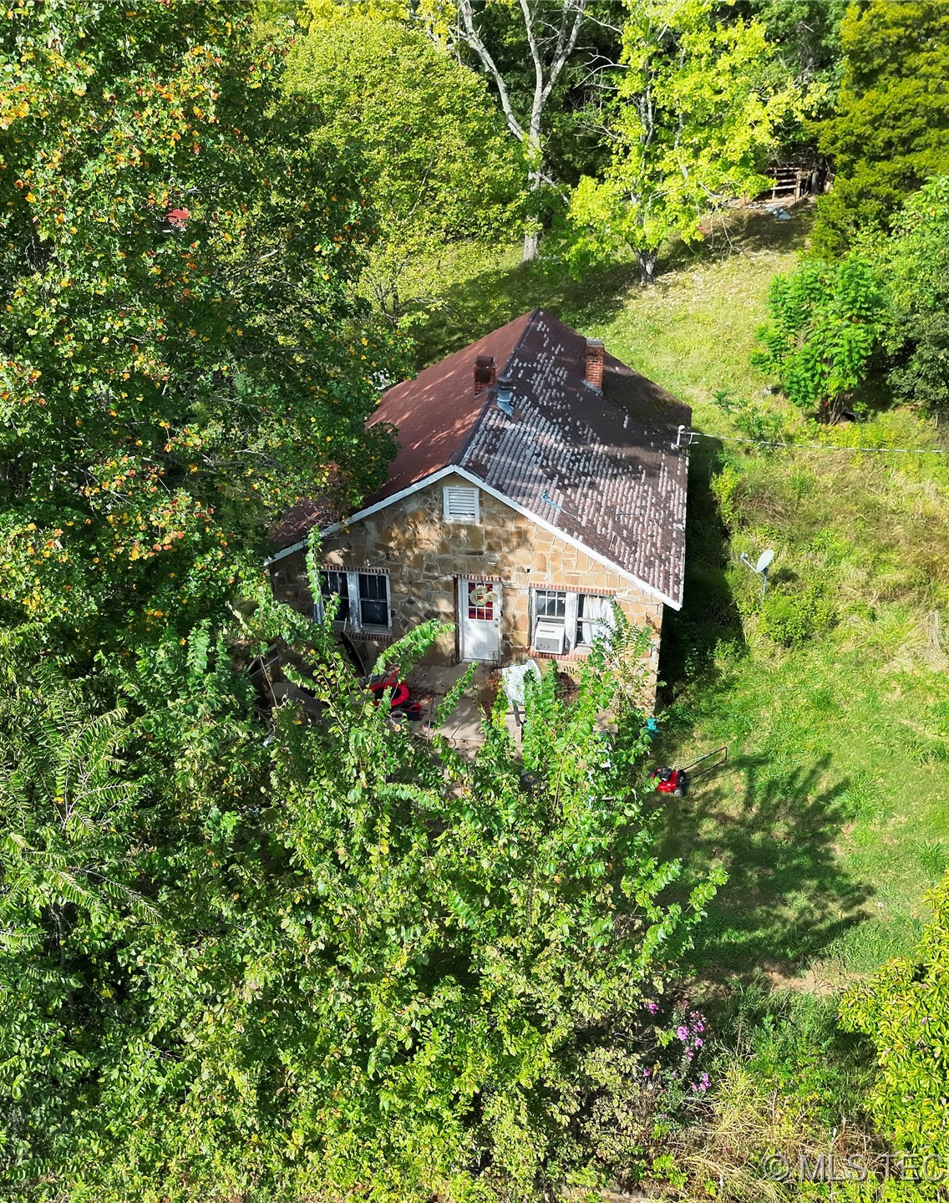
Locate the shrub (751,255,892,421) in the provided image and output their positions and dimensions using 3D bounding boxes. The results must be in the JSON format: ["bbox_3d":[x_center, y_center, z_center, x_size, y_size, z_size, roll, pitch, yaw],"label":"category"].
[{"bbox_3d":[11.066,-8.243,35.485,4.500,5.100,4.300,6,31,9],"label":"shrub"}]

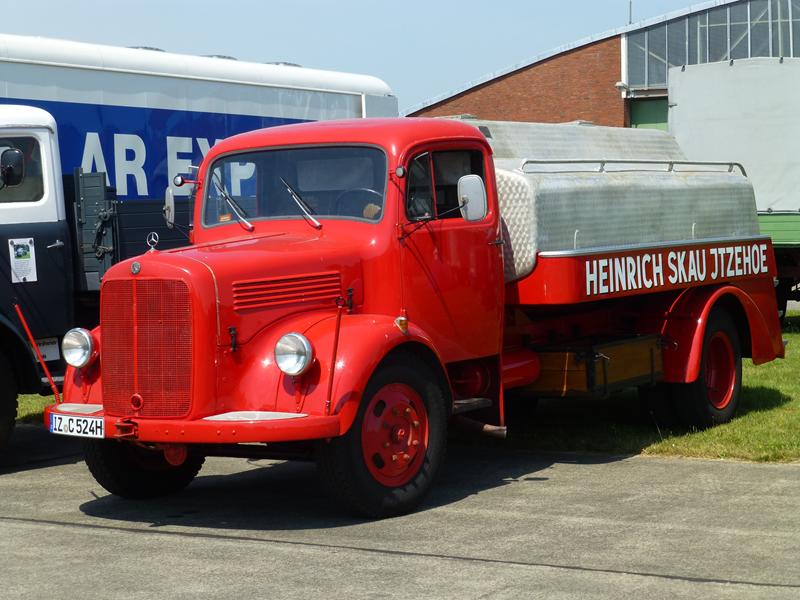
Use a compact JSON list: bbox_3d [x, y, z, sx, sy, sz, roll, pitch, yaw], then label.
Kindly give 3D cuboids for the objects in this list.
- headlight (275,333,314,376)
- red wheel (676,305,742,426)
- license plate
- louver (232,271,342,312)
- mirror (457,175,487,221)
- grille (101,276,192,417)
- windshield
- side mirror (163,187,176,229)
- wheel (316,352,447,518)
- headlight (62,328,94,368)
[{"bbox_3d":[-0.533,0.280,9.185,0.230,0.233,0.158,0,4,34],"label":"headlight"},{"bbox_3d":[2.325,0.524,12.995,0.218,0.921,0.921,0,4,34],"label":"red wheel"},{"bbox_3d":[-1.847,0.722,9.932,0.515,0.114,0.020,1,4,42],"label":"license plate"},{"bbox_3d":[-0.621,-0.049,9.616,0.050,0.188,0.881,0,4,39],"label":"louver"},{"bbox_3d":[0.413,-0.582,9.932,0.163,0.257,0.050,-1,3,16],"label":"mirror"},{"bbox_3d":[-1.383,0.260,9.330,0.663,0.767,0.119,0,4,34],"label":"grille"},{"bbox_3d":[-0.657,-0.679,10.402,1.366,0.485,0.109,0,-6,34],"label":"windshield"},{"bbox_3d":[-1.489,-0.599,11.221,0.050,0.253,0.163,-3,3,-24],"label":"side mirror"},{"bbox_3d":[-0.097,0.750,9.627,0.218,0.916,0.916,0,4,39],"label":"wheel"},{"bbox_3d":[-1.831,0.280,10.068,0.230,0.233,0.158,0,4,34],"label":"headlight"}]

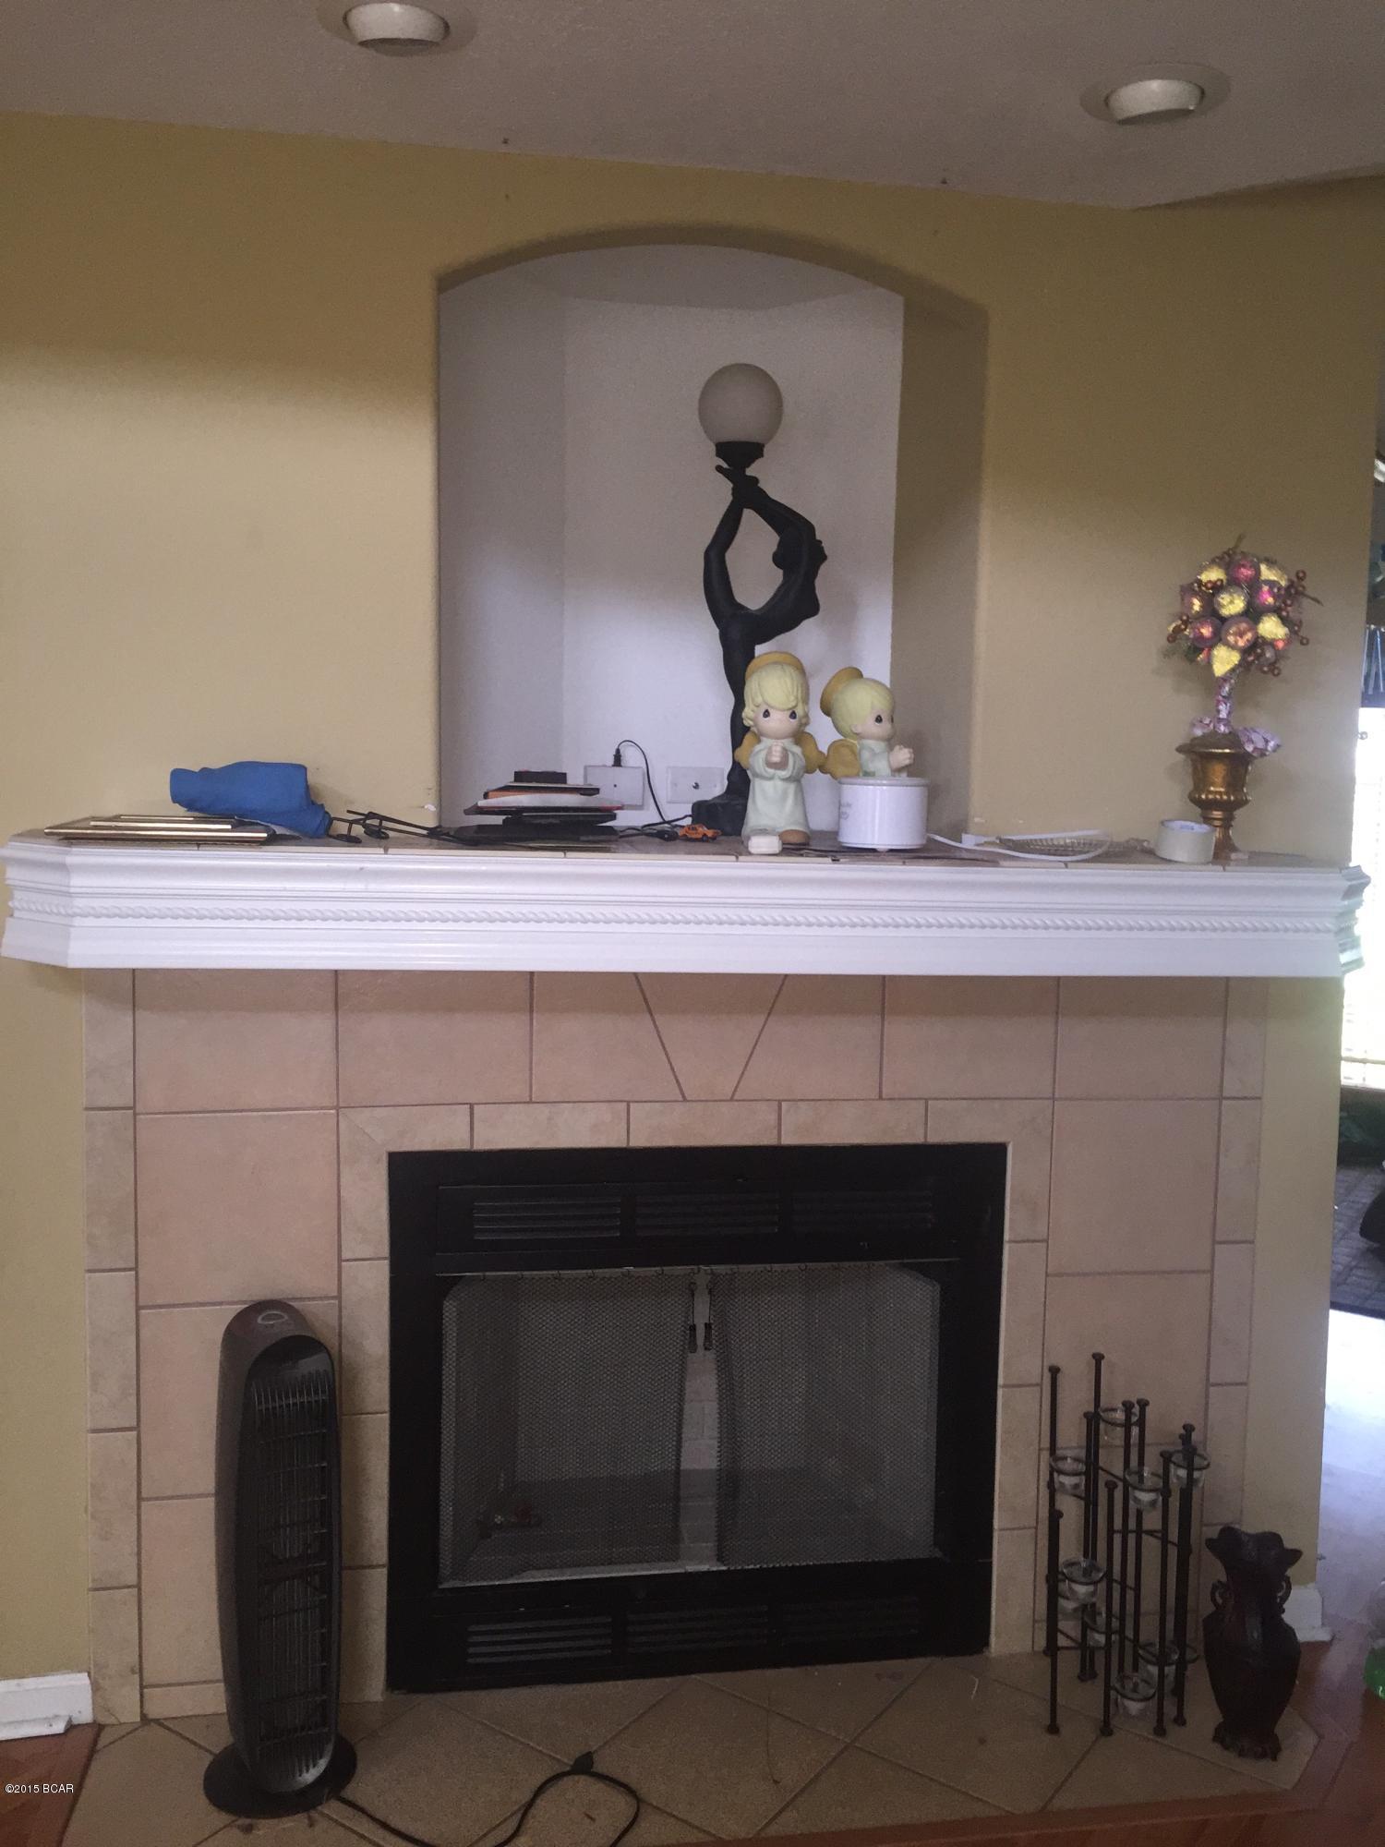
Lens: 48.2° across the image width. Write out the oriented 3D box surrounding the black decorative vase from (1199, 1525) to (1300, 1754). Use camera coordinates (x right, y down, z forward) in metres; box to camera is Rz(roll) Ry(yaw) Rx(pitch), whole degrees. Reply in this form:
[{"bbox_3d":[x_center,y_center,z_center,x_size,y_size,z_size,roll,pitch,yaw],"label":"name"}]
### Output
[{"bbox_3d":[0.889,1.128,2.449,0.155,0.360,0.152,0,4,-9],"label":"black decorative vase"}]

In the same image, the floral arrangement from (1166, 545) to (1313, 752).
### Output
[{"bbox_3d":[0.879,-0.442,2.483,0.230,0.327,0.215,0,4,-9],"label":"floral arrangement"}]

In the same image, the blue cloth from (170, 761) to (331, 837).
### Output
[{"bbox_3d":[-0.657,-0.185,2.299,0.233,0.111,0.160,0,4,-9],"label":"blue cloth"}]

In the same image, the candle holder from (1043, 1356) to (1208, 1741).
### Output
[{"bbox_3d":[0.722,1.014,2.559,0.258,0.565,0.250,2,4,9],"label":"candle holder"}]

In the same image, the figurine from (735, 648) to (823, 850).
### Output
[{"bbox_3d":[0.130,-0.258,2.348,0.138,0.307,0.140,1,4,-6],"label":"figurine"}]

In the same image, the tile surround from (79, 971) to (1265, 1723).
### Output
[{"bbox_3d":[0.021,0.662,2.569,1.962,1.240,0.050,0,4,-9],"label":"tile surround"}]

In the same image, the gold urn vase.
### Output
[{"bbox_3d":[0.849,-0.205,2.497,0.133,0.206,0.133,0,4,-9],"label":"gold urn vase"}]

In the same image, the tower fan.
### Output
[{"bbox_3d":[-0.616,0.923,2.309,0.225,0.736,0.225,-1,5,-24],"label":"tower fan"}]

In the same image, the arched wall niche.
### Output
[{"bbox_3d":[0.002,-0.641,2.727,0.883,0.959,0.500,0,4,-9],"label":"arched wall niche"}]

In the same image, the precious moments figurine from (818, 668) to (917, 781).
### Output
[{"bbox_3d":[0.286,-0.285,2.546,0.150,0.271,0.140,3,5,22],"label":"precious moments figurine"}]

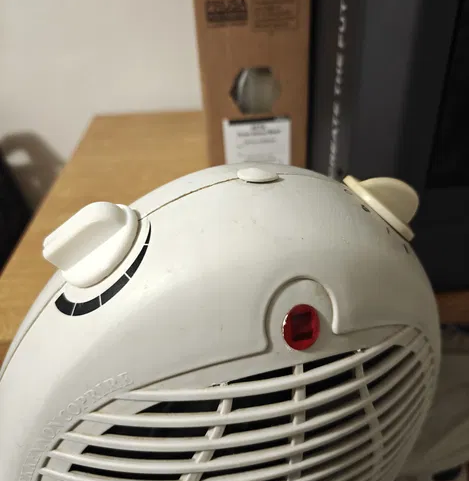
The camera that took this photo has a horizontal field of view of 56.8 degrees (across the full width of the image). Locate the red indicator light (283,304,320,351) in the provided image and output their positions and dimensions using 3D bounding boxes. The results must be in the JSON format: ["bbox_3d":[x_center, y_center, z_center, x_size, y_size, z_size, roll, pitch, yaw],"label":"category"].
[{"bbox_3d":[0.024,0.031,0.153,0.014,0.016,0.003,-1,-8,-13],"label":"red indicator light"}]

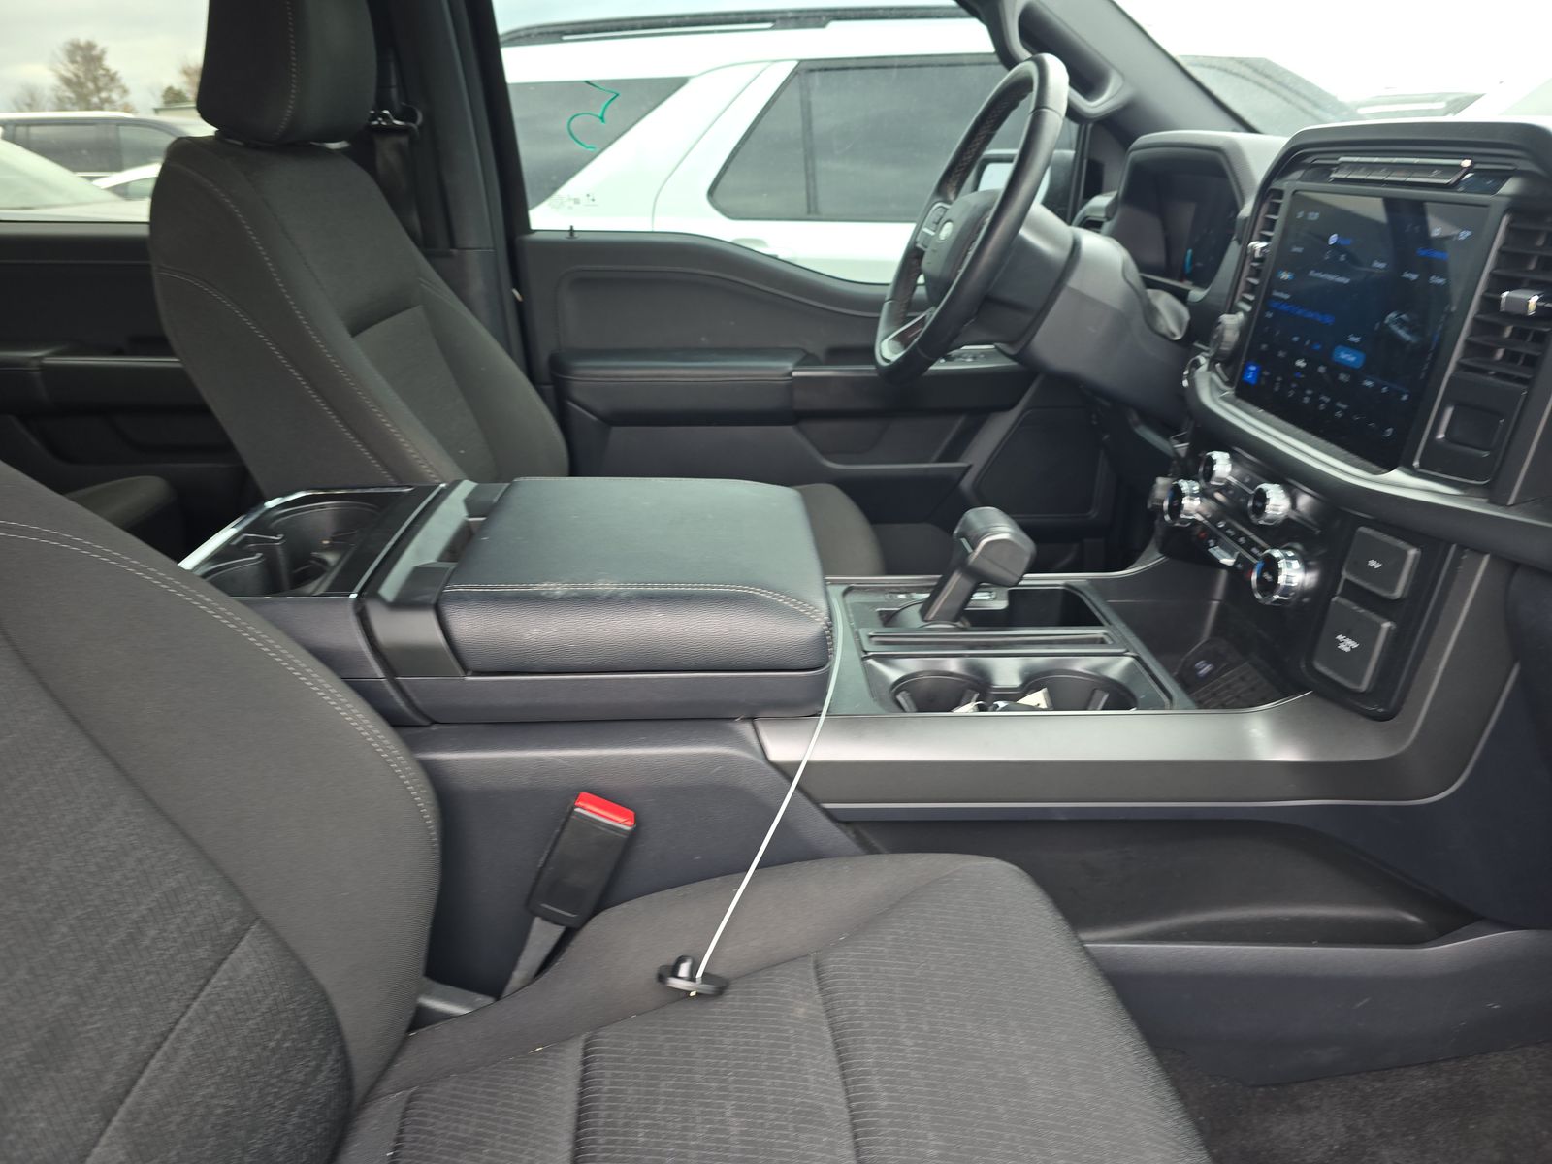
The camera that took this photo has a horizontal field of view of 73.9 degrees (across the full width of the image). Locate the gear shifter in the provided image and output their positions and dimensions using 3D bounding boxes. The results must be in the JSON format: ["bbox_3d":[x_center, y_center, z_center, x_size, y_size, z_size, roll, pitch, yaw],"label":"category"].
[{"bbox_3d":[0.170,-0.018,0.961,0.125,0.112,0.075,0,23,-2],"label":"gear shifter"}]

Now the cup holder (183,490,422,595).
[{"bbox_3d":[-0.389,-0.005,0.869,0.150,0.080,0.250,0,23,-2],"label":"cup holder"}]

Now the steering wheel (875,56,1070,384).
[{"bbox_3d":[0.237,-0.399,1.192,0.090,0.387,0.387,23,20,-11],"label":"steering wheel"}]

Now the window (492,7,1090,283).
[{"bbox_3d":[0.053,-0.698,1.544,0.910,0.490,0.060,0,35,-2],"label":"window"}]

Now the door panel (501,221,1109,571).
[{"bbox_3d":[0.103,-0.263,1.683,0.970,0.600,0.140,0,23,-2],"label":"door panel"}]

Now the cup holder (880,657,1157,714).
[{"bbox_3d":[0.196,0.119,0.862,0.205,0.075,0.105,0,23,-2],"label":"cup holder"}]

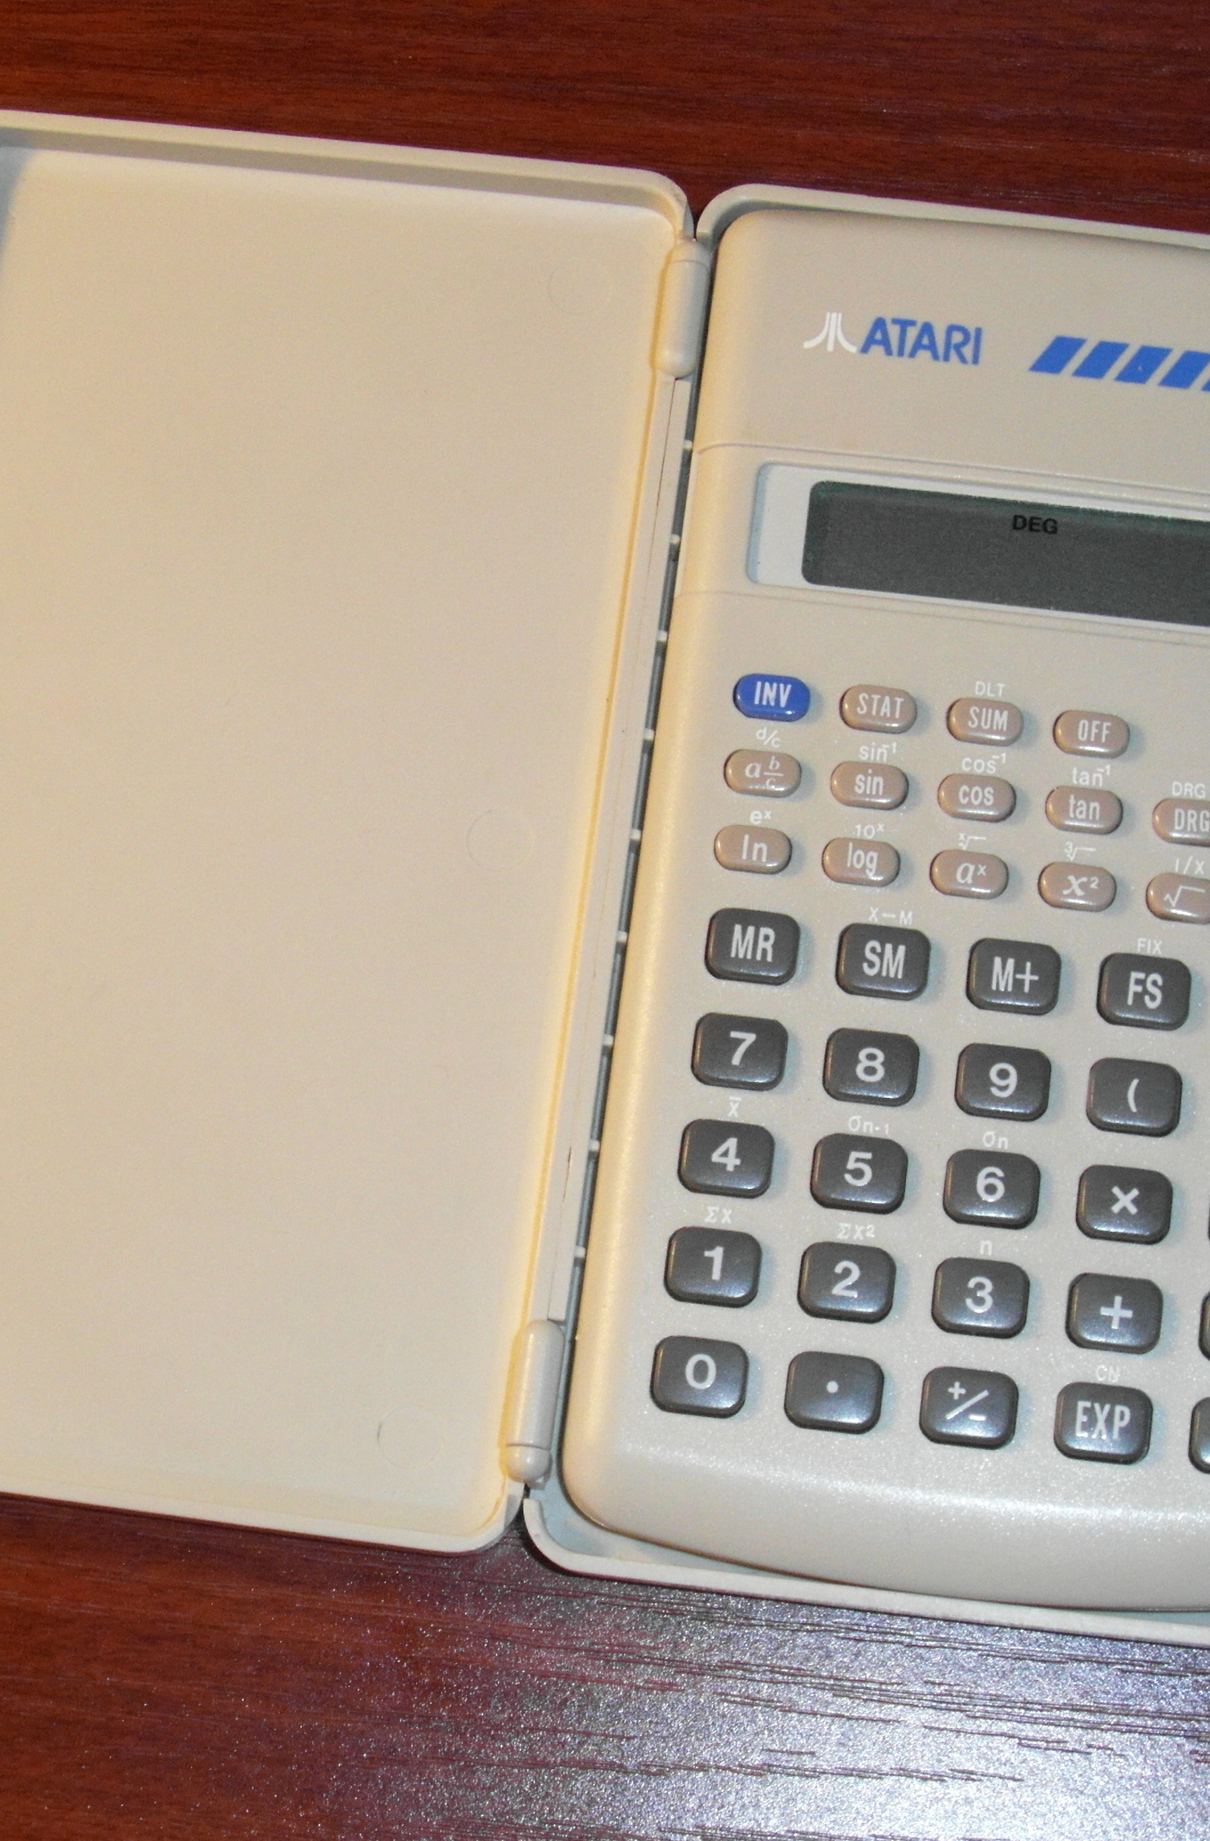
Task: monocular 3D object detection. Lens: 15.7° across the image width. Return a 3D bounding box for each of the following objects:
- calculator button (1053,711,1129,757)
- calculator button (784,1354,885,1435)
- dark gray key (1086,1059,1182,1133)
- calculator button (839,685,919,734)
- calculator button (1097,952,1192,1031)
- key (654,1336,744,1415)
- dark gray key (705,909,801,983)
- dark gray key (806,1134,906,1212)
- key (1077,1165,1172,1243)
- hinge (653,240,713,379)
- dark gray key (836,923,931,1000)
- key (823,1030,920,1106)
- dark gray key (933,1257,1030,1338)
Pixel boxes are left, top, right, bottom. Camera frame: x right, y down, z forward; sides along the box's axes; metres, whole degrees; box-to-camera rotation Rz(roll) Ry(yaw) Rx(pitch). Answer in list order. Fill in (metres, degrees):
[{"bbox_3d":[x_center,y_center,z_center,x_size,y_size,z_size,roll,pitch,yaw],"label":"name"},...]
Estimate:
[{"bbox_3d":[0.046,-0.018,0.415,0.007,0.002,0.004,7,71,3],"label":"calculator button"},{"bbox_3d":[0.020,0.042,0.390,0.009,0.002,0.007,6,72,3],"label":"calculator button"},{"bbox_3d":[0.049,0.016,0.403,0.009,0.002,0.007,7,71,3],"label":"dark gray key"},{"bbox_3d":[0.026,-0.020,0.419,0.007,0.002,0.004,7,71,3],"label":"calculator button"},{"bbox_3d":[0.049,0.006,0.401,0.009,0.002,0.007,6,72,3],"label":"calculator button"},{"bbox_3d":[0.009,0.043,0.412,0.009,0.003,0.007,7,74,3],"label":"key"},{"bbox_3d":[0.014,0.002,0.412,0.009,0.002,0.007,7,71,3],"label":"dark gray key"},{"bbox_3d":[0.023,0.023,0.401,0.009,0.002,0.007,7,71,3],"label":"dark gray key"},{"bbox_3d":[0.047,0.026,0.400,0.009,0.002,0.007,7,71,3],"label":"key"},{"bbox_3d":[0.008,-0.062,0.444,0.005,0.005,0.015,7,71,3],"label":"hinge"},{"bbox_3d":[0.027,0.004,0.423,0.009,0.003,0.007,7,74,3],"label":"dark gray key"},{"bbox_3d":[0.024,0.013,0.399,0.009,0.002,0.007,6,72,3],"label":"key"},{"bbox_3d":[0.035,0.035,0.414,0.009,0.003,0.007,7,74,3],"label":"dark gray key"}]

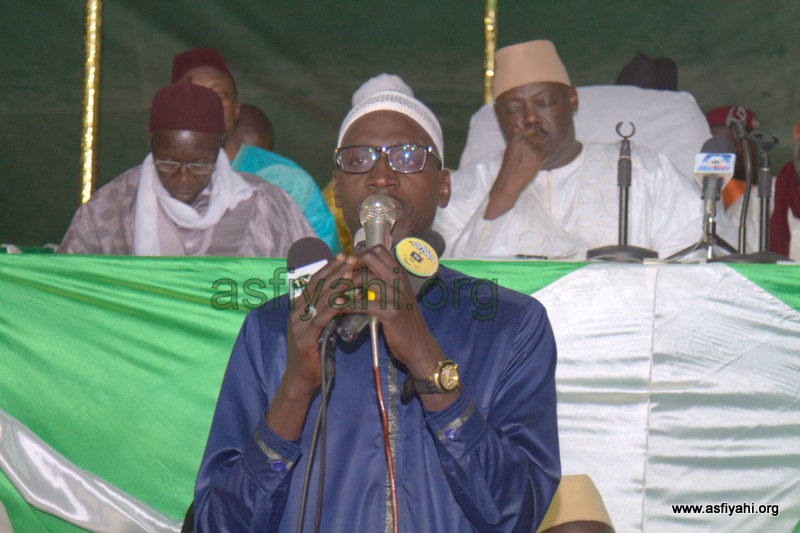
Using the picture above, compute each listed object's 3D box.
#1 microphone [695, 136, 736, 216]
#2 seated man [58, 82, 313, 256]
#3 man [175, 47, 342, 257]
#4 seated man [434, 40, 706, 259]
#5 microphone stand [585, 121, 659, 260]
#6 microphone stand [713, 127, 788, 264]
[{"bbox_3d":[0.619,-0.177,4.970,0.076,0.180,0.072,5,-30,0],"label":"microphone"},{"bbox_3d":[-0.466,0.179,5.500,0.580,1.150,0.820,1,2,-2],"label":"seated man"},{"bbox_3d":[-0.392,0.086,6.150,0.540,1.250,0.800,1,2,11],"label":"man"},{"bbox_3d":[0.369,0.129,5.450,0.630,1.240,0.820,1,2,6],"label":"seated man"},{"bbox_3d":[0.439,-0.148,5.000,0.140,0.280,0.140,1,2,0],"label":"microphone stand"},{"bbox_3d":[0.708,-0.138,5.000,0.140,0.260,0.140,1,2,0],"label":"microphone stand"}]

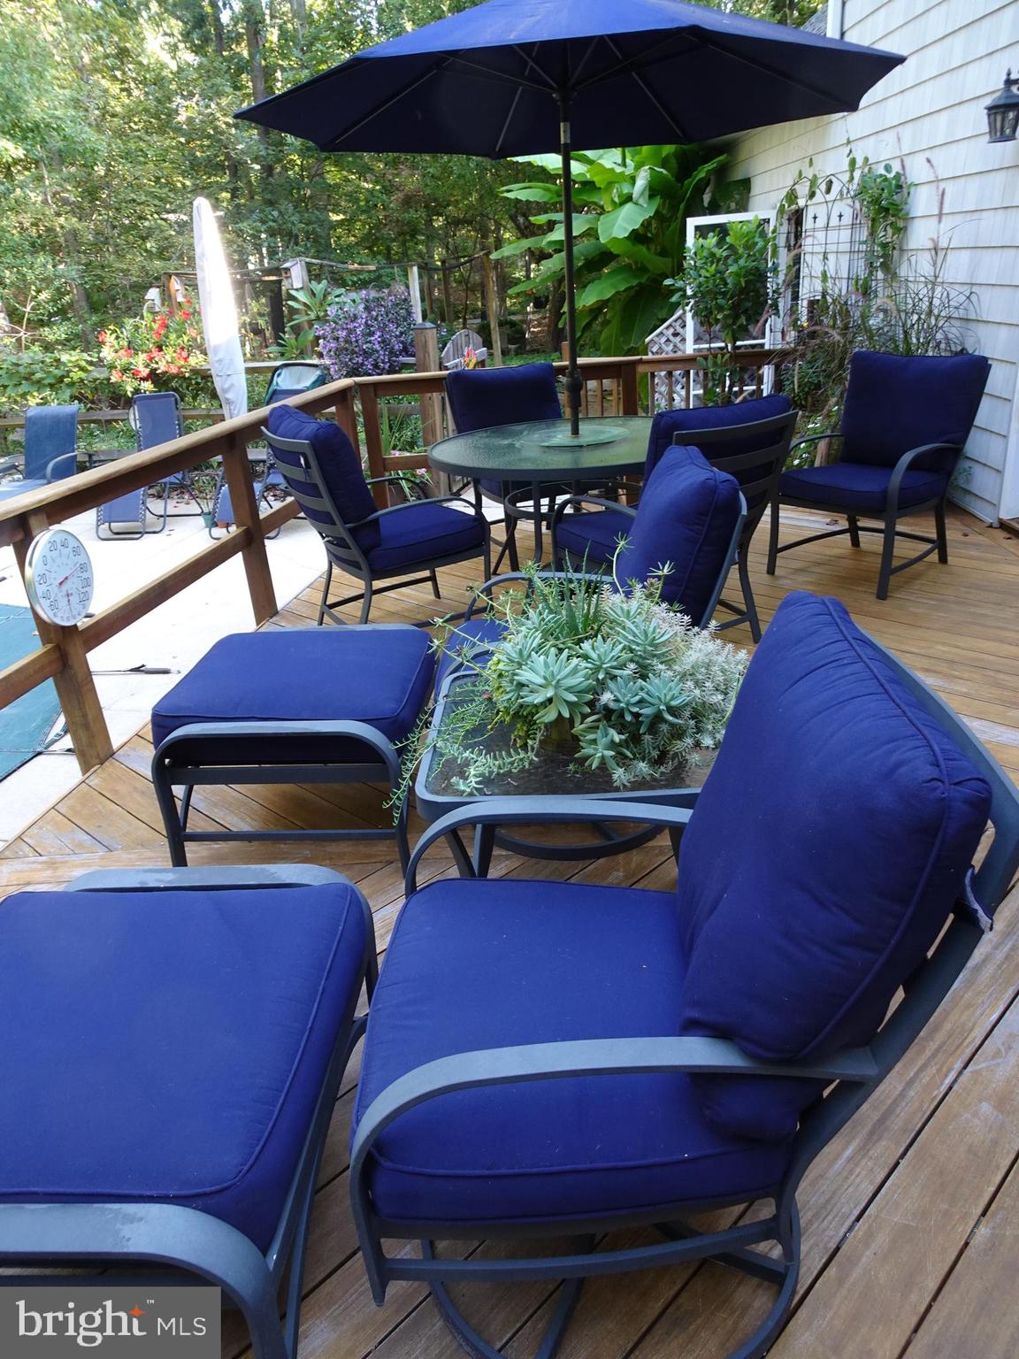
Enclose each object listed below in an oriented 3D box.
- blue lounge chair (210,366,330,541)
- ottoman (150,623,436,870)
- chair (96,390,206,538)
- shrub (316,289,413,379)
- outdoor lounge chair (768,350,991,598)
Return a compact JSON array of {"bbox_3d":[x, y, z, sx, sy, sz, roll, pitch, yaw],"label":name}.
[{"bbox_3d":[-2.134,-1.988,8.225,0.640,1.330,1.100,4,25,18],"label":"blue lounge chair"},{"bbox_3d":[-0.553,0.190,2.724,0.650,0.475,0.680,-2,24,6],"label":"ottoman"},{"bbox_3d":[-3.366,-1.939,8.585,0.640,1.120,0.980,3,25,16],"label":"chair"},{"bbox_3d":[-1.427,-3.403,9.278,0.860,0.820,0.780,-4,24,0],"label":"shrub"},{"bbox_3d":[1.673,-0.964,4.348,0.680,0.945,0.660,-21,29,-33],"label":"outdoor lounge chair"}]

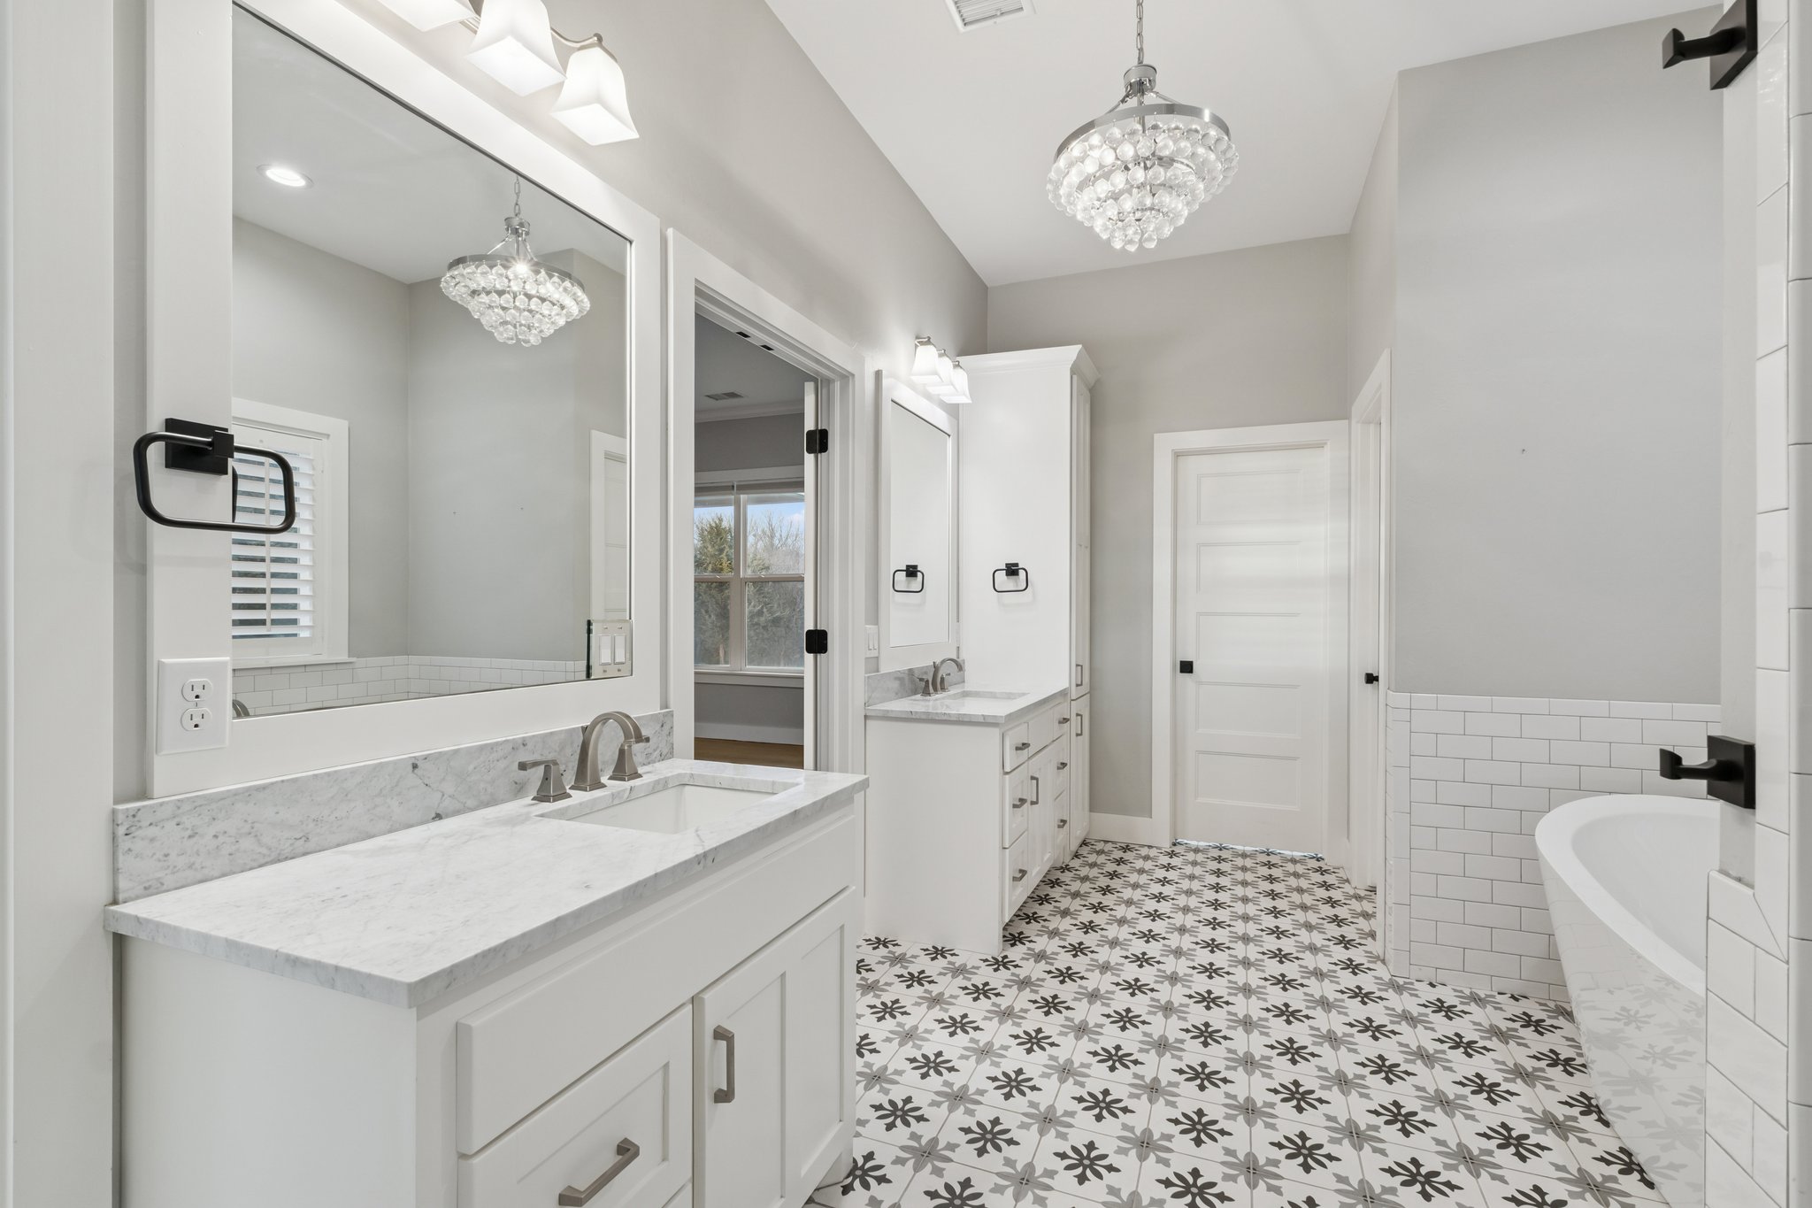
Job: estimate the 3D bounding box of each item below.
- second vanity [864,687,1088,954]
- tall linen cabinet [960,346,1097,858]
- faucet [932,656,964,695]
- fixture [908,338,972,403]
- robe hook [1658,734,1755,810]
[{"bbox_3d":[0.325,0.839,3.559,0.570,0.859,1.225,0,-1,22],"label":"second vanity"},{"bbox_3d":[0.649,-0.004,4.293,0.610,2.564,0.390,0,-1,22],"label":"tall linen cabinet"},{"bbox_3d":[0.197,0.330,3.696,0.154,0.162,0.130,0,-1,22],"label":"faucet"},{"bbox_3d":[0.154,-1.070,3.677,0.167,0.196,0.470,0,-1,22],"label":"fixture"},{"bbox_3d":[0.833,0.174,0.848,0.062,0.064,0.067,0,-1,22],"label":"robe hook"}]

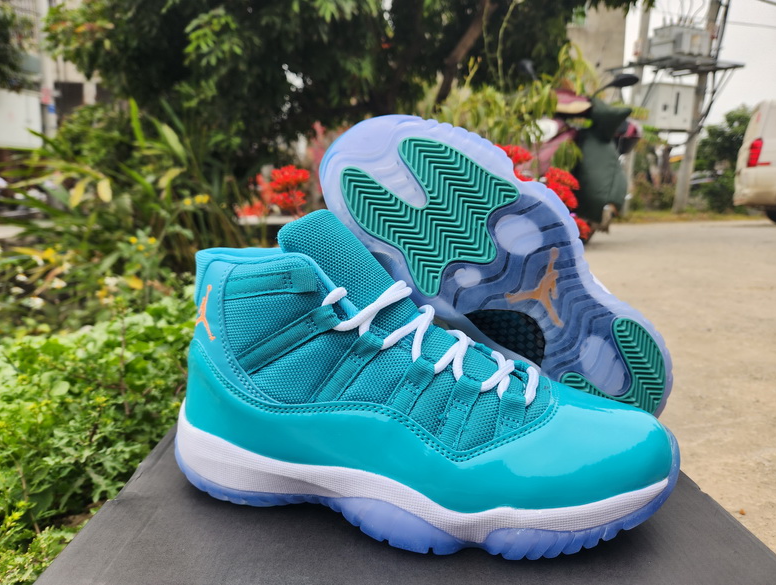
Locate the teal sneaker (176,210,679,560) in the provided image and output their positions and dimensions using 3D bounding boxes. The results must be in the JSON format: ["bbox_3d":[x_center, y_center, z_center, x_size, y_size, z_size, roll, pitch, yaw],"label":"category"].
[{"bbox_3d":[0.014,0.037,0.295,0.298,0.166,0.110,2,10,10],"label":"teal sneaker"}]

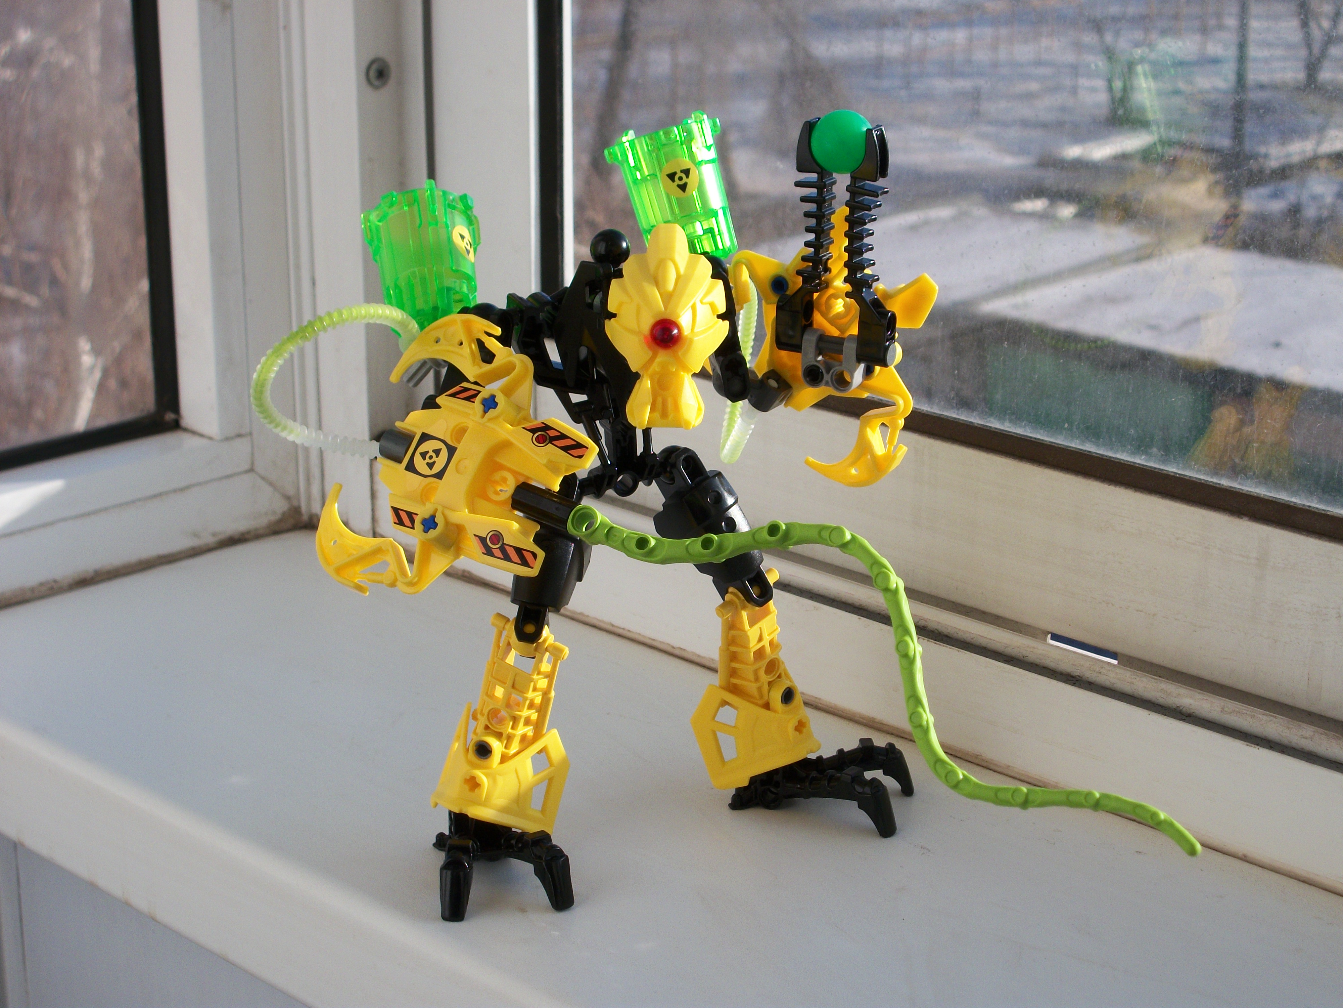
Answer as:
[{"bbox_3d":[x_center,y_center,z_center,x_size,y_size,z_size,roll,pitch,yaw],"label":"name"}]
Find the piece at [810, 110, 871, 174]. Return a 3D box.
[{"bbox_3d":[0.042,-0.090,0.655,0.016,0.016,0.016,0,18,0],"label":"piece"}]

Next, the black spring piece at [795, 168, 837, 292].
[{"bbox_3d":[0.036,-0.068,0.659,0.009,0.029,0.006,10,20,28],"label":"black spring piece"}]

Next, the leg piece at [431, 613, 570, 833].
[{"bbox_3d":[-0.044,0.055,0.677,0.040,0.054,0.027,21,30,10],"label":"leg piece"}]

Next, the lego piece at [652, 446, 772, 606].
[{"bbox_3d":[0.011,0.006,0.693,0.016,0.048,0.020,-37,16,-33],"label":"lego piece"}]

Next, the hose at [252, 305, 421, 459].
[{"bbox_3d":[-0.087,-0.032,0.682,0.043,0.039,0.022,0,18,0],"label":"hose"}]

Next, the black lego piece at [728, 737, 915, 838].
[{"bbox_3d":[0.039,0.072,0.710,0.048,0.021,0.035,5,18,14],"label":"black lego piece"}]

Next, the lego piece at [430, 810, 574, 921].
[{"bbox_3d":[-0.045,0.085,0.668,0.035,0.021,0.048,-4,18,-11],"label":"lego piece"}]

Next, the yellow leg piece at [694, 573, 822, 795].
[{"bbox_3d":[0.026,0.044,0.702,0.027,0.054,0.040,29,42,32],"label":"yellow leg piece"}]

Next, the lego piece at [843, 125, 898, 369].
[{"bbox_3d":[0.049,-0.063,0.652,0.011,0.058,0.008,10,20,28],"label":"lego piece"}]

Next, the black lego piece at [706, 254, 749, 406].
[{"bbox_3d":[0.014,-0.044,0.666,0.012,0.039,0.014,0,-22,-16],"label":"black lego piece"}]

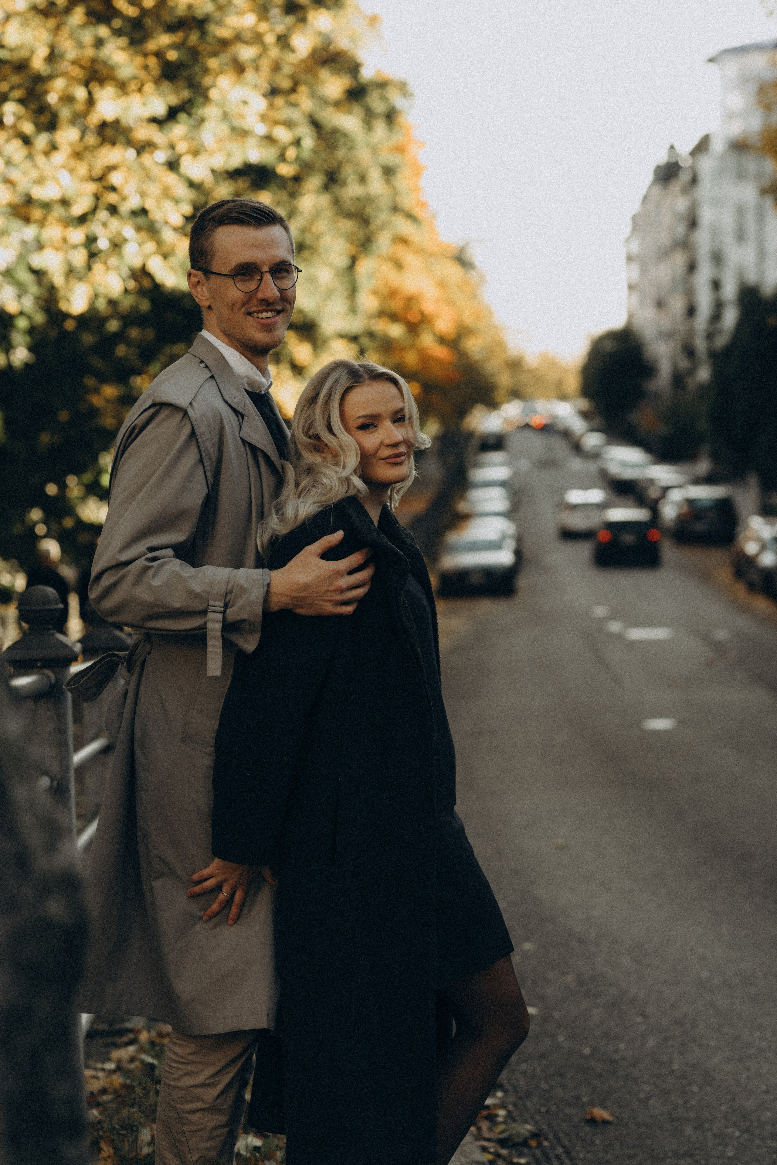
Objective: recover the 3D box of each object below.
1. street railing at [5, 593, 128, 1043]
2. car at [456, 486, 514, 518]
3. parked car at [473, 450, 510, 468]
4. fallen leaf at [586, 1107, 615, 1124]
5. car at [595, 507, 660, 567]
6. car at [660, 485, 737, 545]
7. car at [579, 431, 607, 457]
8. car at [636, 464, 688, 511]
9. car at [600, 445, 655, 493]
[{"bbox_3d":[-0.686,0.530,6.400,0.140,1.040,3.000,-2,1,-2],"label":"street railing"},{"bbox_3d":[3.232,-2.455,92.192,1.800,1.460,4.500,-2,4,3],"label":"car"},{"bbox_3d":[5.298,-5.868,140.642,1.800,1.480,4.400,-2,4,3],"label":"parked car"},{"bbox_3d":[0.537,1.353,7.000,0.075,0.028,0.080,-2,1,0],"label":"fallen leaf"},{"bbox_3d":[6.330,-1.271,73.843,1.780,1.460,4.200,-2,4,3],"label":"car"},{"bbox_3d":[9.111,-1.989,80.680,1.860,1.600,4.500,-2,4,3],"label":"car"},{"bbox_3d":[14.059,-9.491,189.139,1.800,1.550,4.400,-2,4,3],"label":"car"},{"bbox_3d":[10.471,-3.593,105.189,1.820,1.550,4.500,-2,4,3],"label":"car"},{"bbox_3d":[10.002,-4.707,115.762,1.930,1.780,4.700,-2,4,3],"label":"car"}]

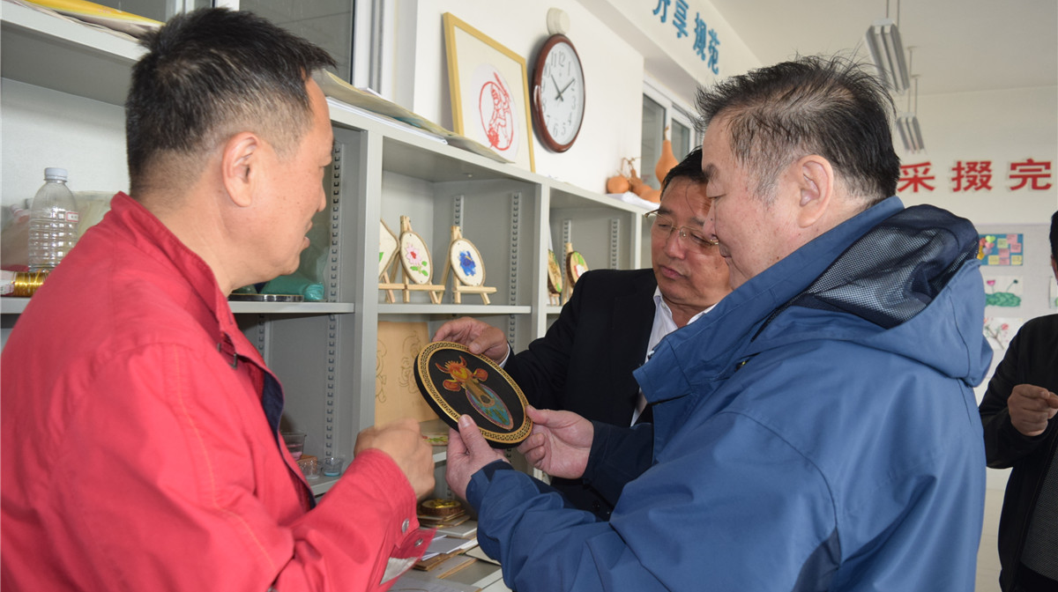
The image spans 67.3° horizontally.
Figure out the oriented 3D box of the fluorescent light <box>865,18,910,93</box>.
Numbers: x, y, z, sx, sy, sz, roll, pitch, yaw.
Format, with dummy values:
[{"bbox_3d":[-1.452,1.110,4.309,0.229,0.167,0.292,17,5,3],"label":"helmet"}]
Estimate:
[{"bbox_3d":[2.018,-1.328,4.420,0.160,0.075,1.190,2,0,29],"label":"fluorescent light"}]

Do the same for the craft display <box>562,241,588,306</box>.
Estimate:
[{"bbox_3d":[0.172,-0.079,3.029,0.170,0.242,0.202,2,0,35],"label":"craft display"}]

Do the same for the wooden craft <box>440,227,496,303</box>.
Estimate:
[{"bbox_3d":[-0.206,-0.092,2.415,0.165,0.239,0.202,2,0,35],"label":"wooden craft"}]

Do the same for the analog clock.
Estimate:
[{"bbox_3d":[0.145,-0.887,3.494,0.050,0.500,0.500,2,0,29],"label":"analog clock"}]

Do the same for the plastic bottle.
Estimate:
[{"bbox_3d":[-0.743,-0.099,1.237,0.067,0.204,0.067,2,0,29],"label":"plastic bottle"}]

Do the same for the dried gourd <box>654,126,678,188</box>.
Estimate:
[{"bbox_3d":[0.652,-0.615,3.727,0.145,0.370,0.145,2,0,29],"label":"dried gourd"}]

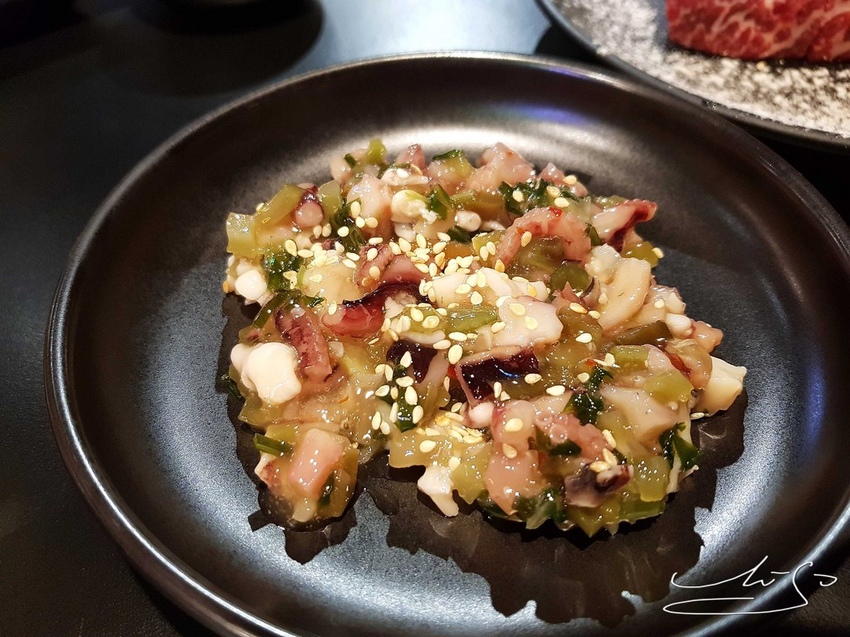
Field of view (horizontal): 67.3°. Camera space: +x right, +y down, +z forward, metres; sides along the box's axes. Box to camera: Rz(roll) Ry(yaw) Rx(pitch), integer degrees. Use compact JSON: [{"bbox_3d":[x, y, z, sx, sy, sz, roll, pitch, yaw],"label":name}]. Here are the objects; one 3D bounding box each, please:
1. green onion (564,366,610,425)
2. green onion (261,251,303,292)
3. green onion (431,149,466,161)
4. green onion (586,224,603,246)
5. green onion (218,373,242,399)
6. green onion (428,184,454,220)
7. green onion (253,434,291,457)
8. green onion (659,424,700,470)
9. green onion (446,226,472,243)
[{"bbox_3d":[0.032,0.015,0.126,0.007,0.004,0.010,14,50,11],"label":"green onion"},{"bbox_3d":[-0.033,-0.011,0.150,0.009,0.004,0.008,7,49,5],"label":"green onion"},{"bbox_3d":[0.007,-0.048,0.186,0.009,0.002,0.003,-14,51,-12],"label":"green onion"},{"bbox_3d":[0.044,-0.021,0.165,0.002,0.003,0.005,-9,50,-9],"label":"green onion"},{"bbox_3d":[-0.044,0.015,0.144,0.002,0.003,0.006,-34,58,-27],"label":"green onion"},{"bbox_3d":[0.004,-0.031,0.170,0.005,0.004,0.008,-13,51,-12],"label":"green onion"},{"bbox_3d":[-0.030,0.025,0.127,0.007,0.003,0.003,9,50,7],"label":"green onion"},{"bbox_3d":[0.051,0.026,0.128,0.005,0.004,0.006,-13,50,-11],"label":"green onion"},{"bbox_3d":[0.009,-0.021,0.163,0.006,0.002,0.003,23,53,18],"label":"green onion"}]

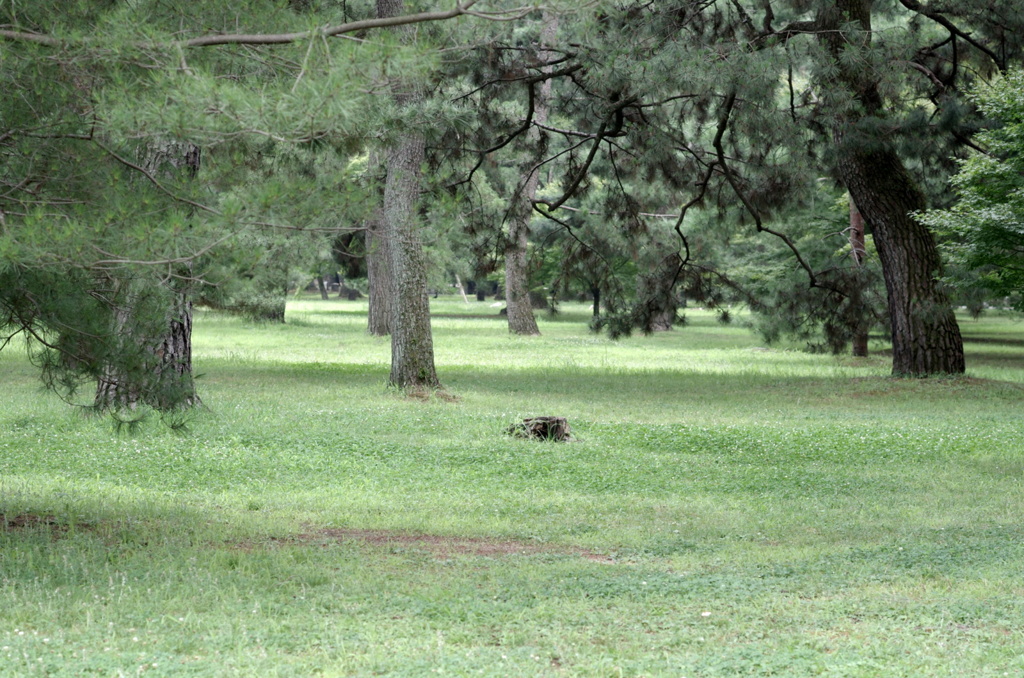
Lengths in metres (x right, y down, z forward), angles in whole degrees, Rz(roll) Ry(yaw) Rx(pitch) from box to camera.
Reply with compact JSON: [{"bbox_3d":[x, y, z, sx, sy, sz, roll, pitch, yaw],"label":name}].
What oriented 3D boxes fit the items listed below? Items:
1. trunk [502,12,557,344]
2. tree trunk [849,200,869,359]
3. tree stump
[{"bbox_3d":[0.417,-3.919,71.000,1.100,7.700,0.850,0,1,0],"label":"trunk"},{"bbox_3d":[5.930,-1.035,51.000,0.310,2.738,0.290,0,1,0],"label":"tree trunk"},{"bbox_3d":[0.250,0.814,27.100,0.580,0.220,0.500,0,1,0],"label":"tree stump"}]

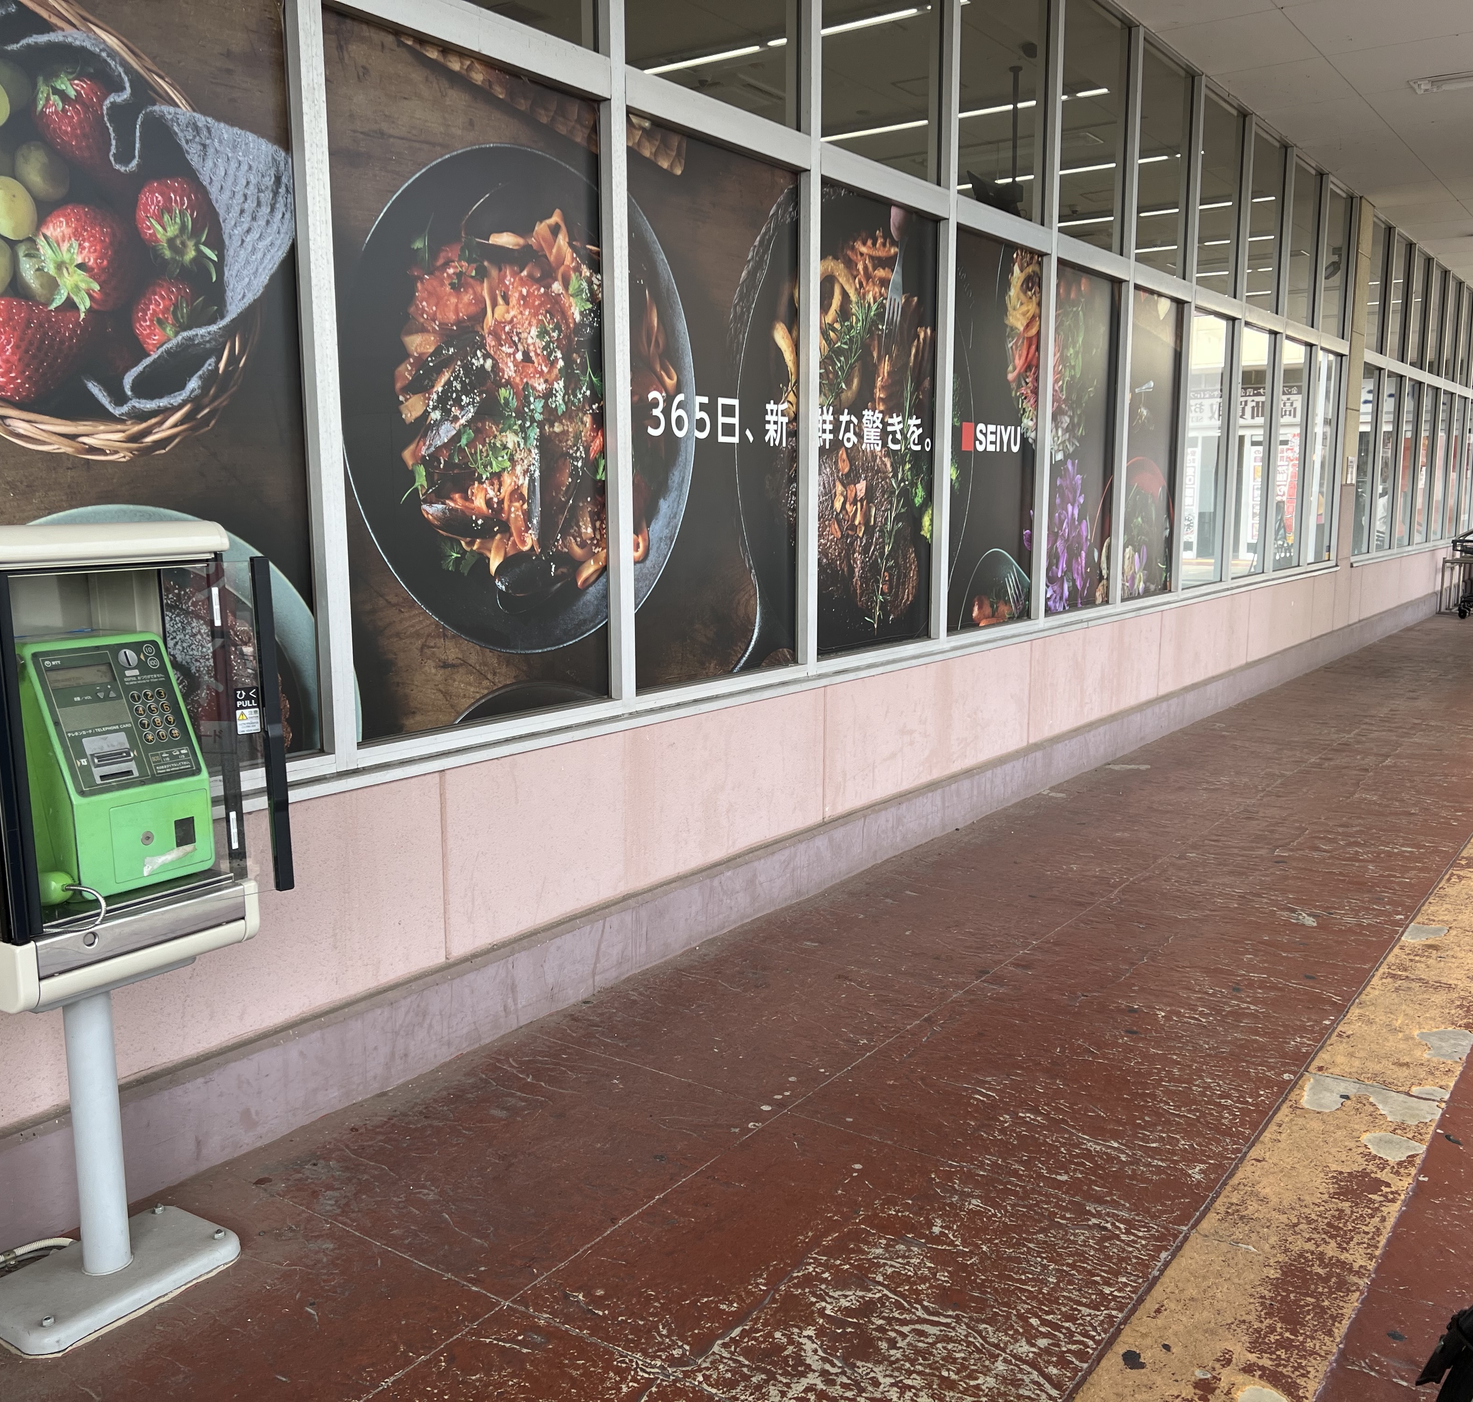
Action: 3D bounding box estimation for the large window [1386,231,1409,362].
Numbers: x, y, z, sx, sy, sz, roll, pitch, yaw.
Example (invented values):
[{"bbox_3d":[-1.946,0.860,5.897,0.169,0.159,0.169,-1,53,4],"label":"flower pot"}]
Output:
[{"bbox_3d":[5.718,-3.487,12.199,0.080,1.003,0.911,6,11,34],"label":"large window"}]

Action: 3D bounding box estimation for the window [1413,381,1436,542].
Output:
[{"bbox_3d":[6.835,-2.350,13.997,0.080,1.570,0.911,6,11,34],"label":"window"}]

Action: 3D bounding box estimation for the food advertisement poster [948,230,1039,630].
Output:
[{"bbox_3d":[1.086,-1.106,5.909,0.060,1.610,0.930,6,10,34],"label":"food advertisement poster"}]

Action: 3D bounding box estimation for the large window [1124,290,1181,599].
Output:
[{"bbox_3d":[2.179,-1.332,7.370,0.050,1.570,0.915,6,11,34],"label":"large window"}]

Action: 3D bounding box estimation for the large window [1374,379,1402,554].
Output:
[{"bbox_3d":[5.976,-2.176,12.880,0.060,1.610,0.930,6,10,34],"label":"large window"}]

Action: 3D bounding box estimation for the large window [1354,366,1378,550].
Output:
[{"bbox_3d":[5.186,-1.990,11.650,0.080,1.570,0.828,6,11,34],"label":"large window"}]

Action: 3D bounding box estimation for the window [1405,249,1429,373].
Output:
[{"bbox_3d":[6.546,-3.722,13.482,0.060,1.055,0.930,6,10,34],"label":"window"}]

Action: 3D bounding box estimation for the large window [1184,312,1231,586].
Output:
[{"bbox_3d":[2.795,-1.480,8.345,0.060,1.610,0.930,6,10,34],"label":"large window"}]

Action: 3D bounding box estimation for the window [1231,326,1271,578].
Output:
[{"bbox_3d":[3.293,-1.575,8.955,0.080,1.570,0.915,6,11,34],"label":"window"}]

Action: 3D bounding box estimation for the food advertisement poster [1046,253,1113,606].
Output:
[{"bbox_3d":[1.650,-1.231,6.722,0.040,1.610,0.930,6,10,34],"label":"food advertisement poster"}]

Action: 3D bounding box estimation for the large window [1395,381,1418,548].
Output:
[{"bbox_3d":[6.549,-2.301,13.698,0.060,1.610,0.930,6,10,34],"label":"large window"}]

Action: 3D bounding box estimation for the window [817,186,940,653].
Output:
[{"bbox_3d":[0.508,-0.966,4.991,0.080,1.570,0.915,6,11,34],"label":"window"}]

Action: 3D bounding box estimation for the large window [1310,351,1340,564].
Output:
[{"bbox_3d":[4.407,-1.819,10.541,0.080,1.570,0.915,6,11,34],"label":"large window"}]

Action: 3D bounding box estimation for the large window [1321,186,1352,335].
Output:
[{"bbox_3d":[4.405,-3.200,10.330,0.080,1.003,0.915,6,11,34],"label":"large window"}]

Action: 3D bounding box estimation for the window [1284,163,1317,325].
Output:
[{"bbox_3d":[3.848,-3.078,9.537,0.080,1.003,0.915,6,11,34],"label":"window"}]

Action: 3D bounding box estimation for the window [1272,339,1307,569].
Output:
[{"bbox_3d":[3.948,-1.732,9.989,0.060,1.610,0.930,6,10,34],"label":"window"}]

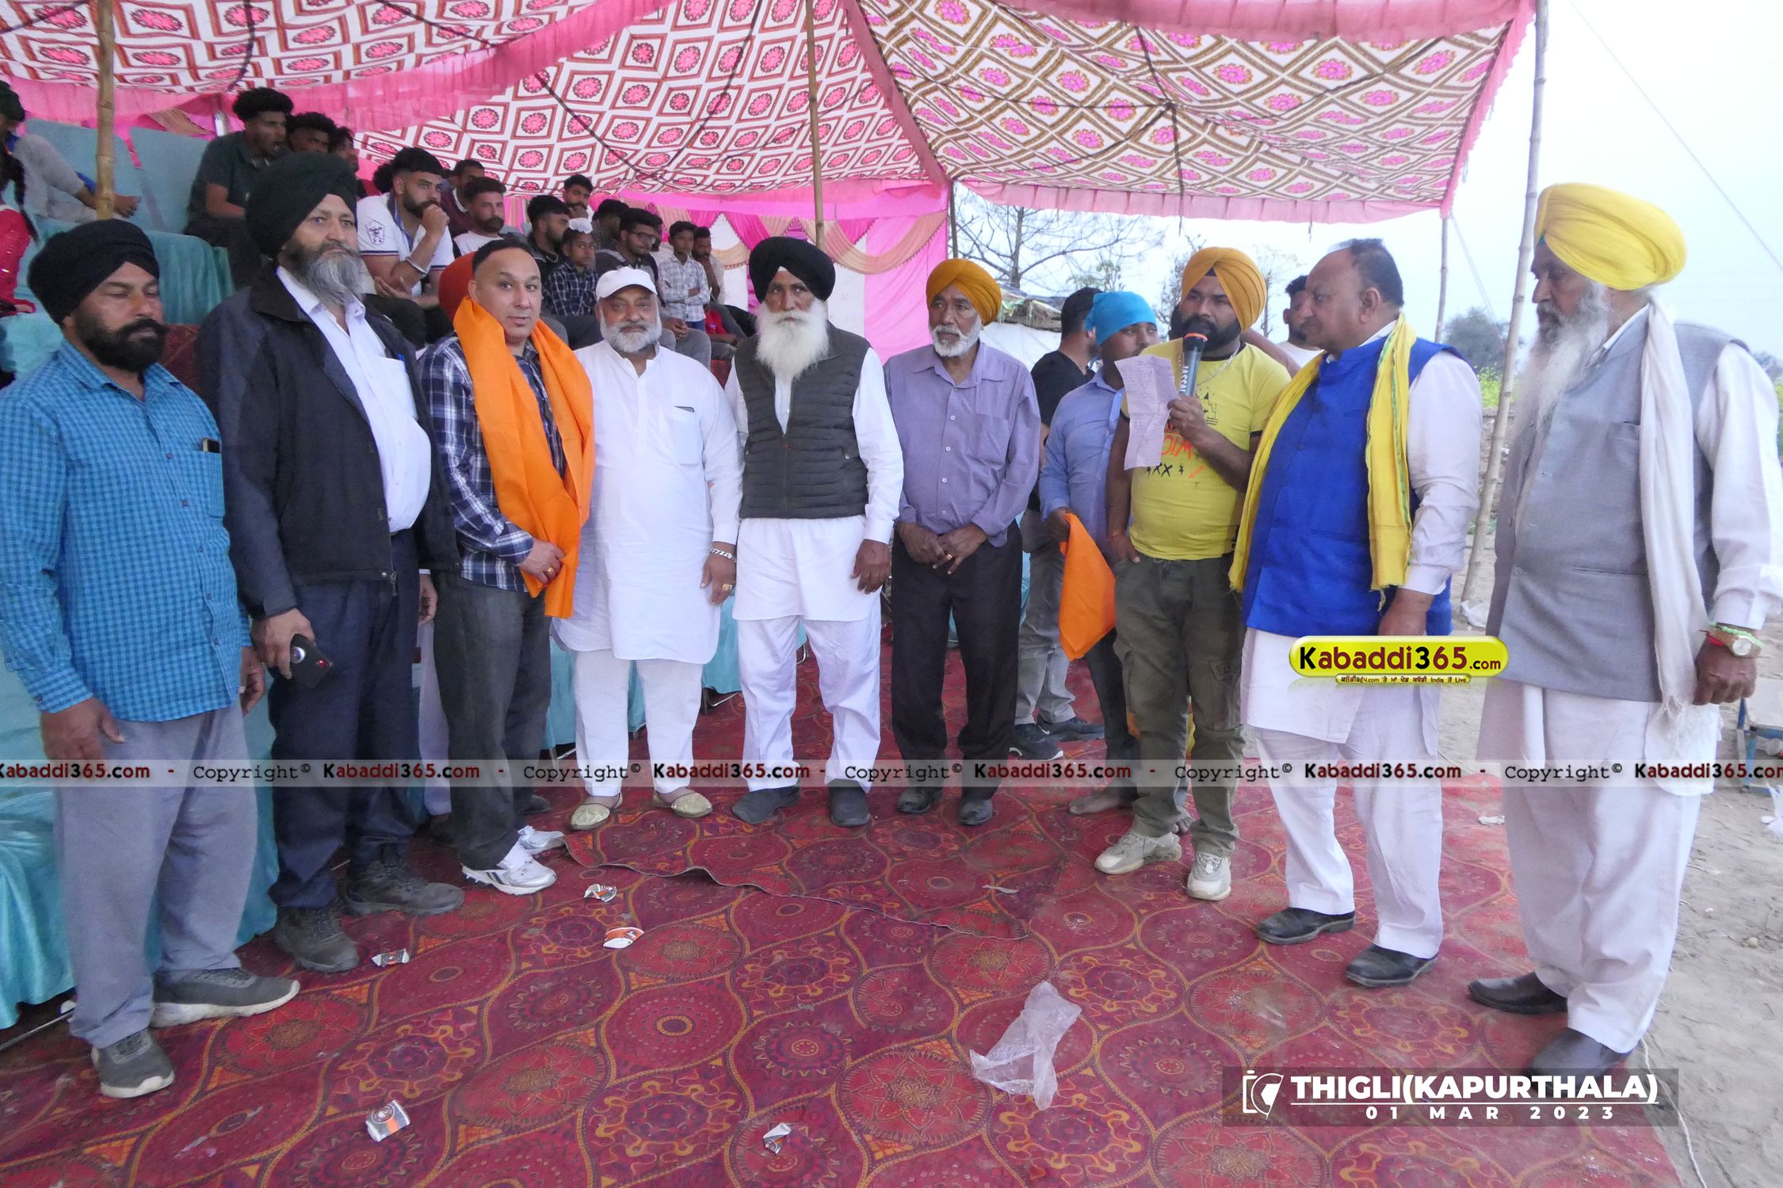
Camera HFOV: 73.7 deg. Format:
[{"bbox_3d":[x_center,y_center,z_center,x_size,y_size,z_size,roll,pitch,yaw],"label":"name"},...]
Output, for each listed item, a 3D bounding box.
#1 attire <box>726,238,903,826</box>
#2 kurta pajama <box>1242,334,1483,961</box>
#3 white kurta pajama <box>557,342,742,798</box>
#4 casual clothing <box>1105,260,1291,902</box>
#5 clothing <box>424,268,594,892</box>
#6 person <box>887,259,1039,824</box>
[{"bbox_3d":[-0.243,-0.186,3.776,0.570,1.815,0.350,2,11,8],"label":"attire"},{"bbox_3d":[1.128,0.144,2.851,0.420,1.502,0.590,-6,13,-27],"label":"kurta pajama"},{"bbox_3d":[-0.768,-0.051,3.771,0.575,1.467,0.360,-1,11,-9],"label":"white kurta pajama"},{"bbox_3d":[0.852,-0.052,3.301,0.520,1.749,0.420,6,13,26],"label":"casual clothing"},{"bbox_3d":[-1.078,-0.079,3.343,0.380,1.765,0.520,10,15,41],"label":"clothing"},{"bbox_3d":[0.227,-0.161,3.801,0.500,1.762,0.340,3,12,15],"label":"person"}]

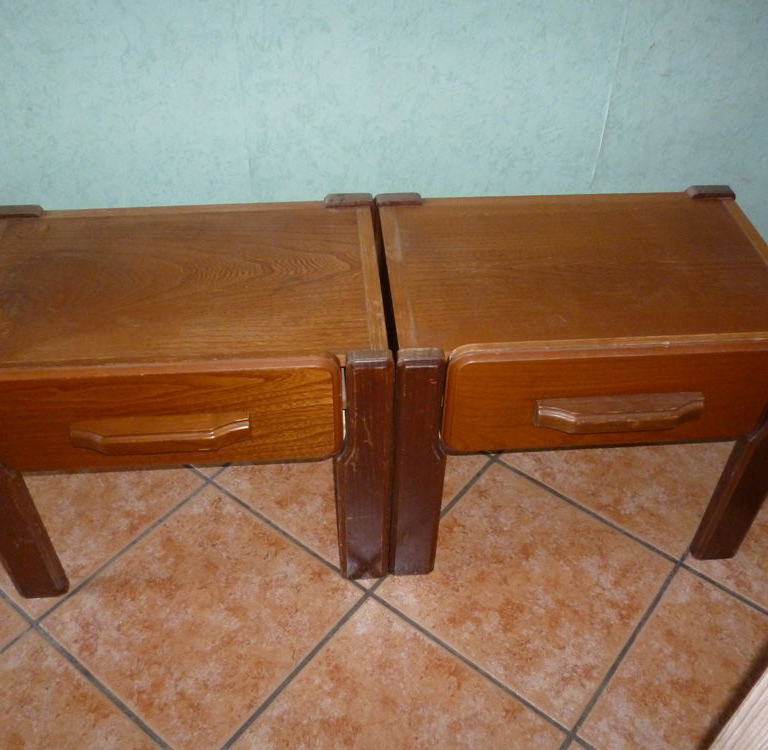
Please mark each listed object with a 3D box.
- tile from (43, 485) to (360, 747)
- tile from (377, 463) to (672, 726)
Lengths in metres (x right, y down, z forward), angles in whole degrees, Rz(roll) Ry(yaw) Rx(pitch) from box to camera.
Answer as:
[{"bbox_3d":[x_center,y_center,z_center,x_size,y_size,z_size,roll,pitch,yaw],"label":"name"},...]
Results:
[{"bbox_3d":[-0.256,0.339,1.166,0.330,0.010,0.330,29,49,27],"label":"tile"},{"bbox_3d":[0.214,0.306,1.210,0.330,0.010,0.330,29,49,27],"label":"tile"}]

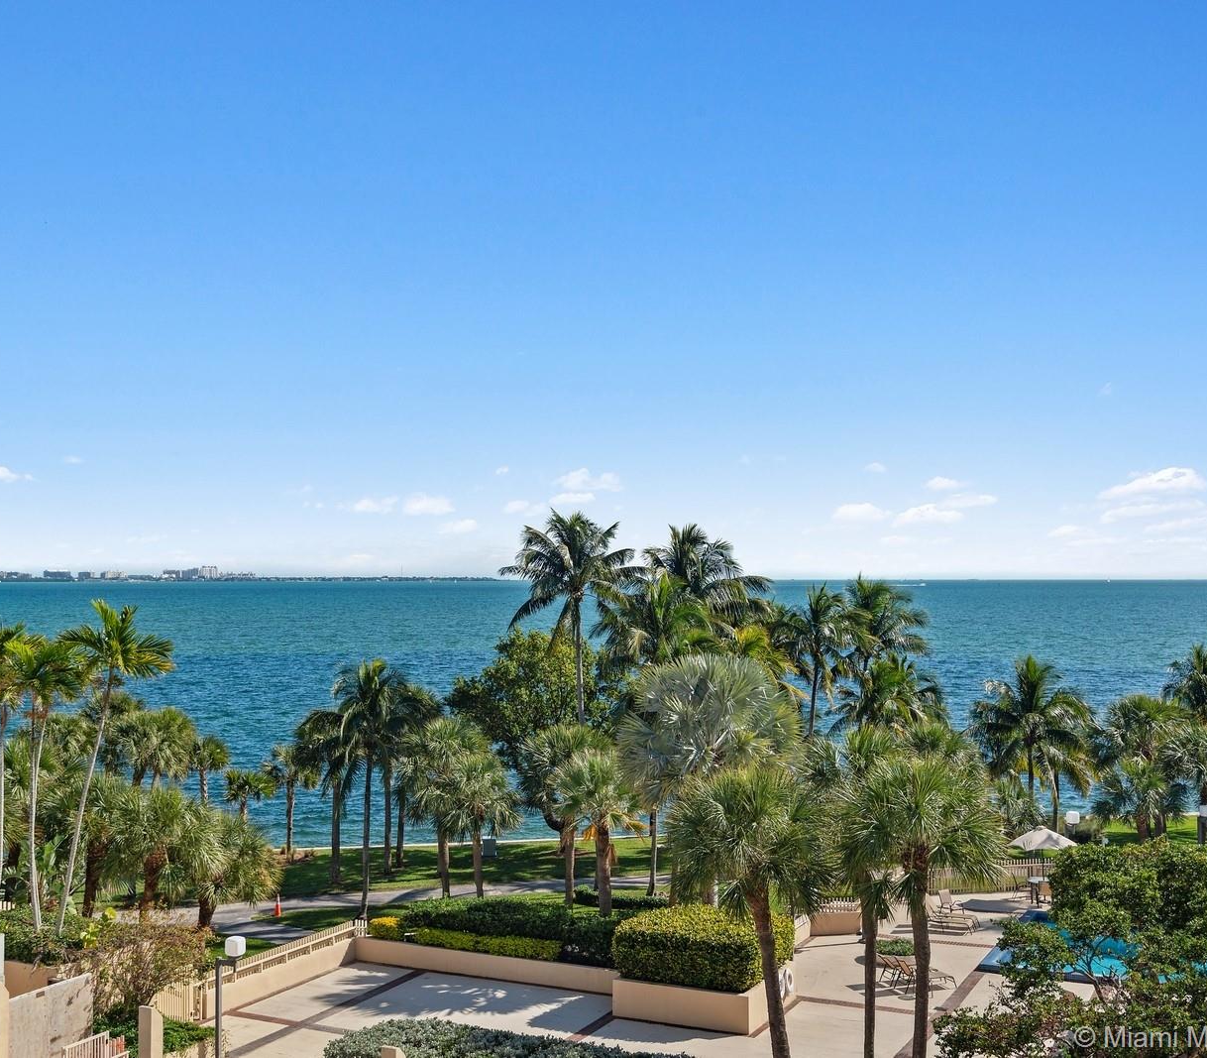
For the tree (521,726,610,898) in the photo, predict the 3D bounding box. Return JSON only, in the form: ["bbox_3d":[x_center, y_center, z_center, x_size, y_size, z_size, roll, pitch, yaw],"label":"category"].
[{"bbox_3d":[-1.348,10.180,55.000,3.300,6.625,3.300,0,-2,0],"label":"tree"}]

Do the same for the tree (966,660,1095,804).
[{"bbox_3d":[19.159,9.970,68.709,5.550,8.590,5.500,0,-2,0],"label":"tree"}]

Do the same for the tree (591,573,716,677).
[{"bbox_3d":[1.959,8.004,60.380,4.950,12.560,4.950,0,-2,2],"label":"tree"}]

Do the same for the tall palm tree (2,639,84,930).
[{"bbox_3d":[-16.835,8.176,46.256,2.470,9.900,2.600,0,-2,0],"label":"tall palm tree"}]

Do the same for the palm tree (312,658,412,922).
[{"bbox_3d":[-8.714,9.439,56.183,3.612,9.430,3.612,0,-2,-9],"label":"palm tree"}]

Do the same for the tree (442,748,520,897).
[{"bbox_3d":[-4.530,11.114,56.748,2.919,6.118,2.919,0,-2,-5],"label":"tree"}]

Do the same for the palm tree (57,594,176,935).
[{"bbox_3d":[-14.743,7.635,46.274,3.660,10.980,3.300,0,-2,0],"label":"palm tree"}]

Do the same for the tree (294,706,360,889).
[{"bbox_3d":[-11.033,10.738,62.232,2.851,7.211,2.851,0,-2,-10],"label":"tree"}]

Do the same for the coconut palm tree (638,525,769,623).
[{"bbox_3d":[4.053,7.019,61.364,5.326,14.590,5.326,0,-2,4],"label":"coconut palm tree"}]

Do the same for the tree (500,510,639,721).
[{"bbox_3d":[-1.330,6.763,60.418,5.438,15.043,5.438,0,-2,-1],"label":"tree"}]

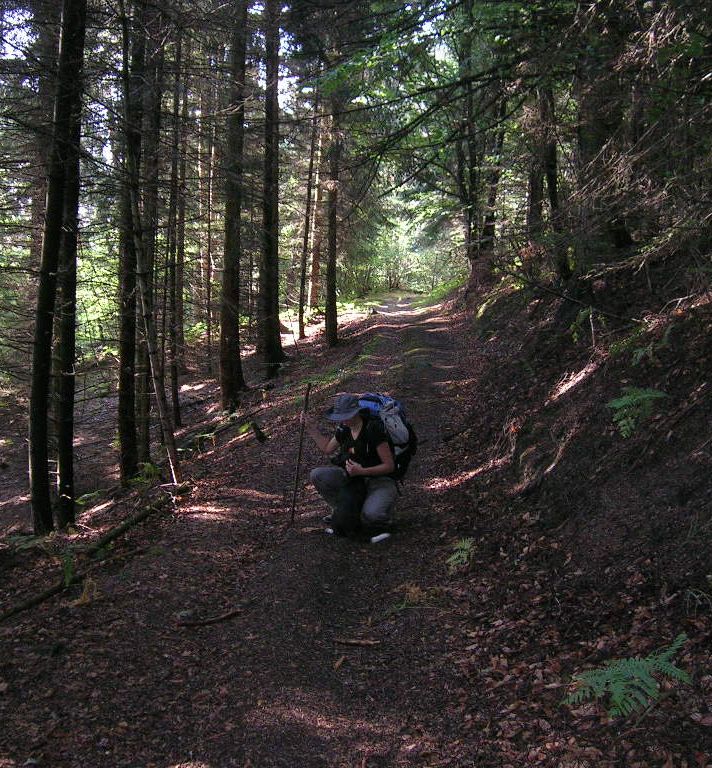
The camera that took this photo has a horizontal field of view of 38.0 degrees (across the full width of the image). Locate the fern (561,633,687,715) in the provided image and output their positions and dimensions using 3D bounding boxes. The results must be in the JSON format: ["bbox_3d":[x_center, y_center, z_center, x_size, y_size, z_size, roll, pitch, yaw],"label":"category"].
[{"bbox_3d":[1.006,1.080,3.850,0.460,0.200,0.360,0,4,0],"label":"fern"}]

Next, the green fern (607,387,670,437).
[{"bbox_3d":[2.210,0.215,8.100,0.470,0.330,0.420,0,4,0],"label":"green fern"}]

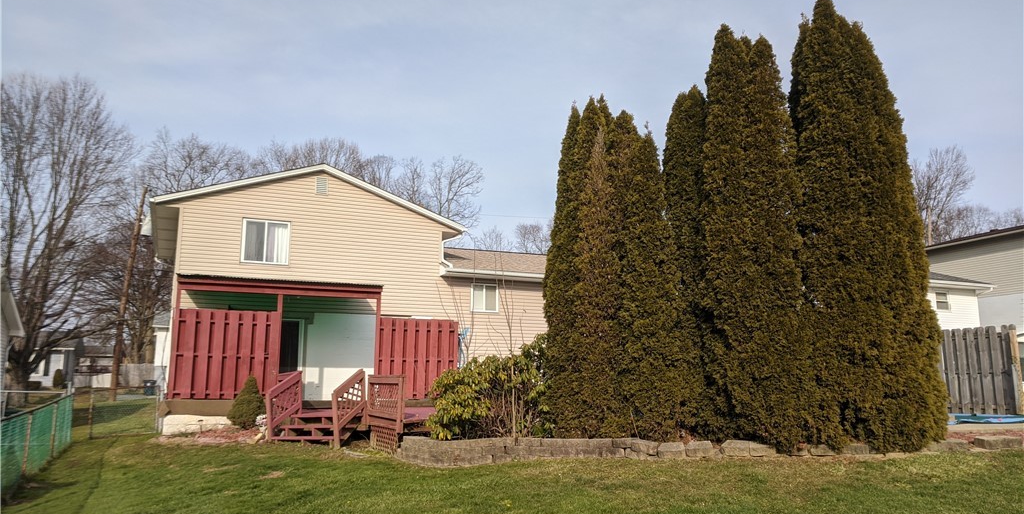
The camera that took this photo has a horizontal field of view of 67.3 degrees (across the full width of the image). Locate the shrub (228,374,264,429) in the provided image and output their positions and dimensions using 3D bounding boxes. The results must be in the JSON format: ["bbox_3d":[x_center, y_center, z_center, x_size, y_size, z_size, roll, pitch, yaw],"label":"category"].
[{"bbox_3d":[-5.508,3.014,15.896,0.703,1.117,0.703,0,-9,0],"label":"shrub"}]

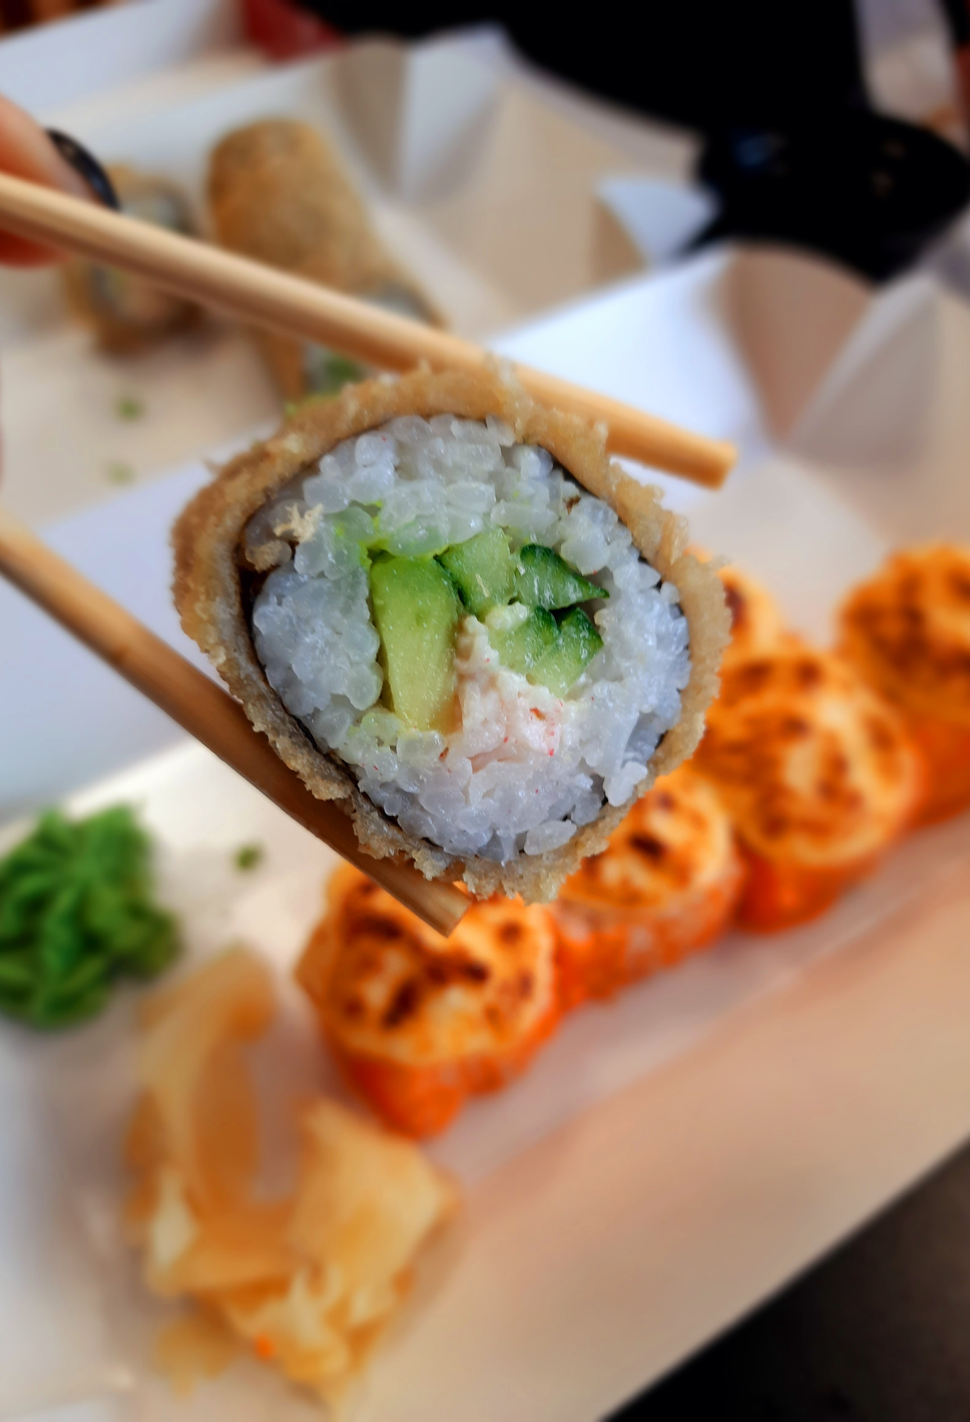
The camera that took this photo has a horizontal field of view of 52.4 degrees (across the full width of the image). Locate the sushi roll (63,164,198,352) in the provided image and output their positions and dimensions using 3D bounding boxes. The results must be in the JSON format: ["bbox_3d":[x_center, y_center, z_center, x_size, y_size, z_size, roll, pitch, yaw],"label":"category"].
[{"bbox_3d":[-0.121,-0.156,0.339,0.049,0.048,0.032,-15,56,-10],"label":"sushi roll"}]

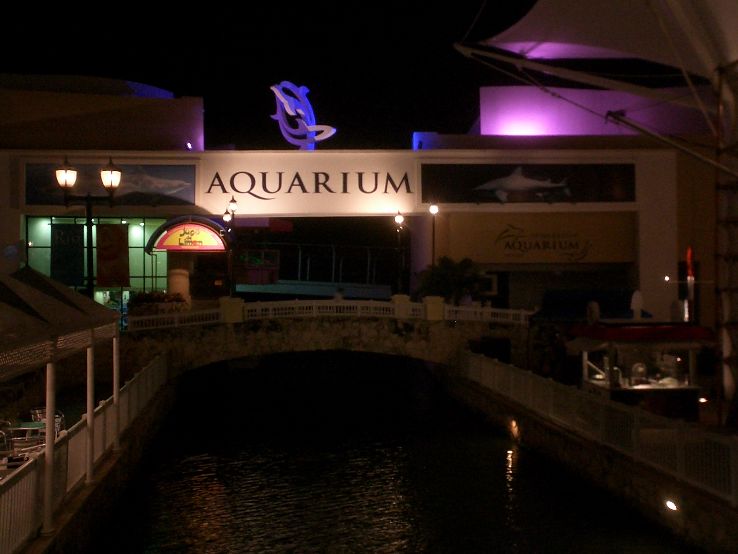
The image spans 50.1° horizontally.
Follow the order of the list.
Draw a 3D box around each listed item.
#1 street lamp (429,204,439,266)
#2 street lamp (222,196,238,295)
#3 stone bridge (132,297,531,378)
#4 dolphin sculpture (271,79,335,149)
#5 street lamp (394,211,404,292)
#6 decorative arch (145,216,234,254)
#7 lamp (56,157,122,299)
[{"bbox_3d":[2.332,-1.008,28.400,0.360,3.400,0.360,0,0,-12],"label":"street lamp"},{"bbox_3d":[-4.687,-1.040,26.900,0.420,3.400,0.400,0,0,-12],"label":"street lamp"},{"bbox_3d":[-1.550,2.100,29.700,14.300,3.000,5.000,0,0,-12],"label":"stone bridge"},{"bbox_3d":[-3.320,-8.187,40.000,3.300,3.550,0.700,0,0,0],"label":"dolphin sculpture"},{"bbox_3d":[1.260,-1.025,32.600,0.380,3.450,0.380,0,0,-12],"label":"street lamp"},{"bbox_3d":[-7.274,-1.753,31.800,3.500,1.530,0.800,0,0,-3],"label":"decorative arch"},{"bbox_3d":[-5.800,0.300,16.500,1.350,5.600,0.450,0,0,-12],"label":"lamp"}]

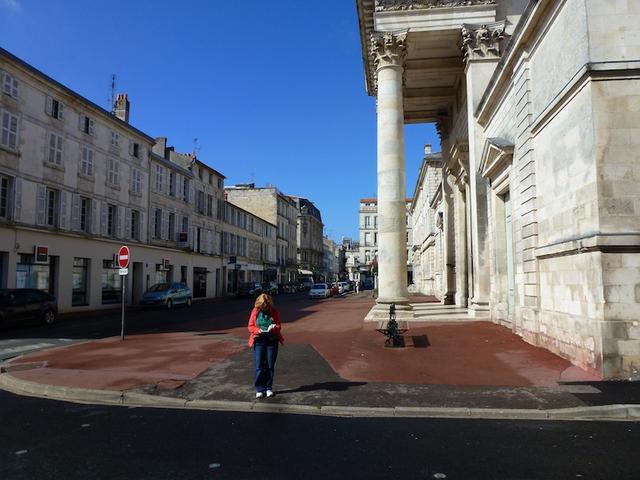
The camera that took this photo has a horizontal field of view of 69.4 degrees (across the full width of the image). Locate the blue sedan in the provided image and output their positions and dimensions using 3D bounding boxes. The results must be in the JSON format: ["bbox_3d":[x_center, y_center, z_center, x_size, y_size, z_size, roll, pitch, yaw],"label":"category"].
[{"bbox_3d":[-9.822,3.609,29.948,1.700,1.550,3.950,-1,-5,9],"label":"blue sedan"}]

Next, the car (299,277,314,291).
[{"bbox_3d":[-2.210,7.199,75.662,1.900,2.100,4.700,-1,-5,8],"label":"car"}]

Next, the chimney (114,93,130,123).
[{"bbox_3d":[-15.829,-10.501,37.029,0.850,2.500,0.600,-1,-5,8],"label":"chimney"}]

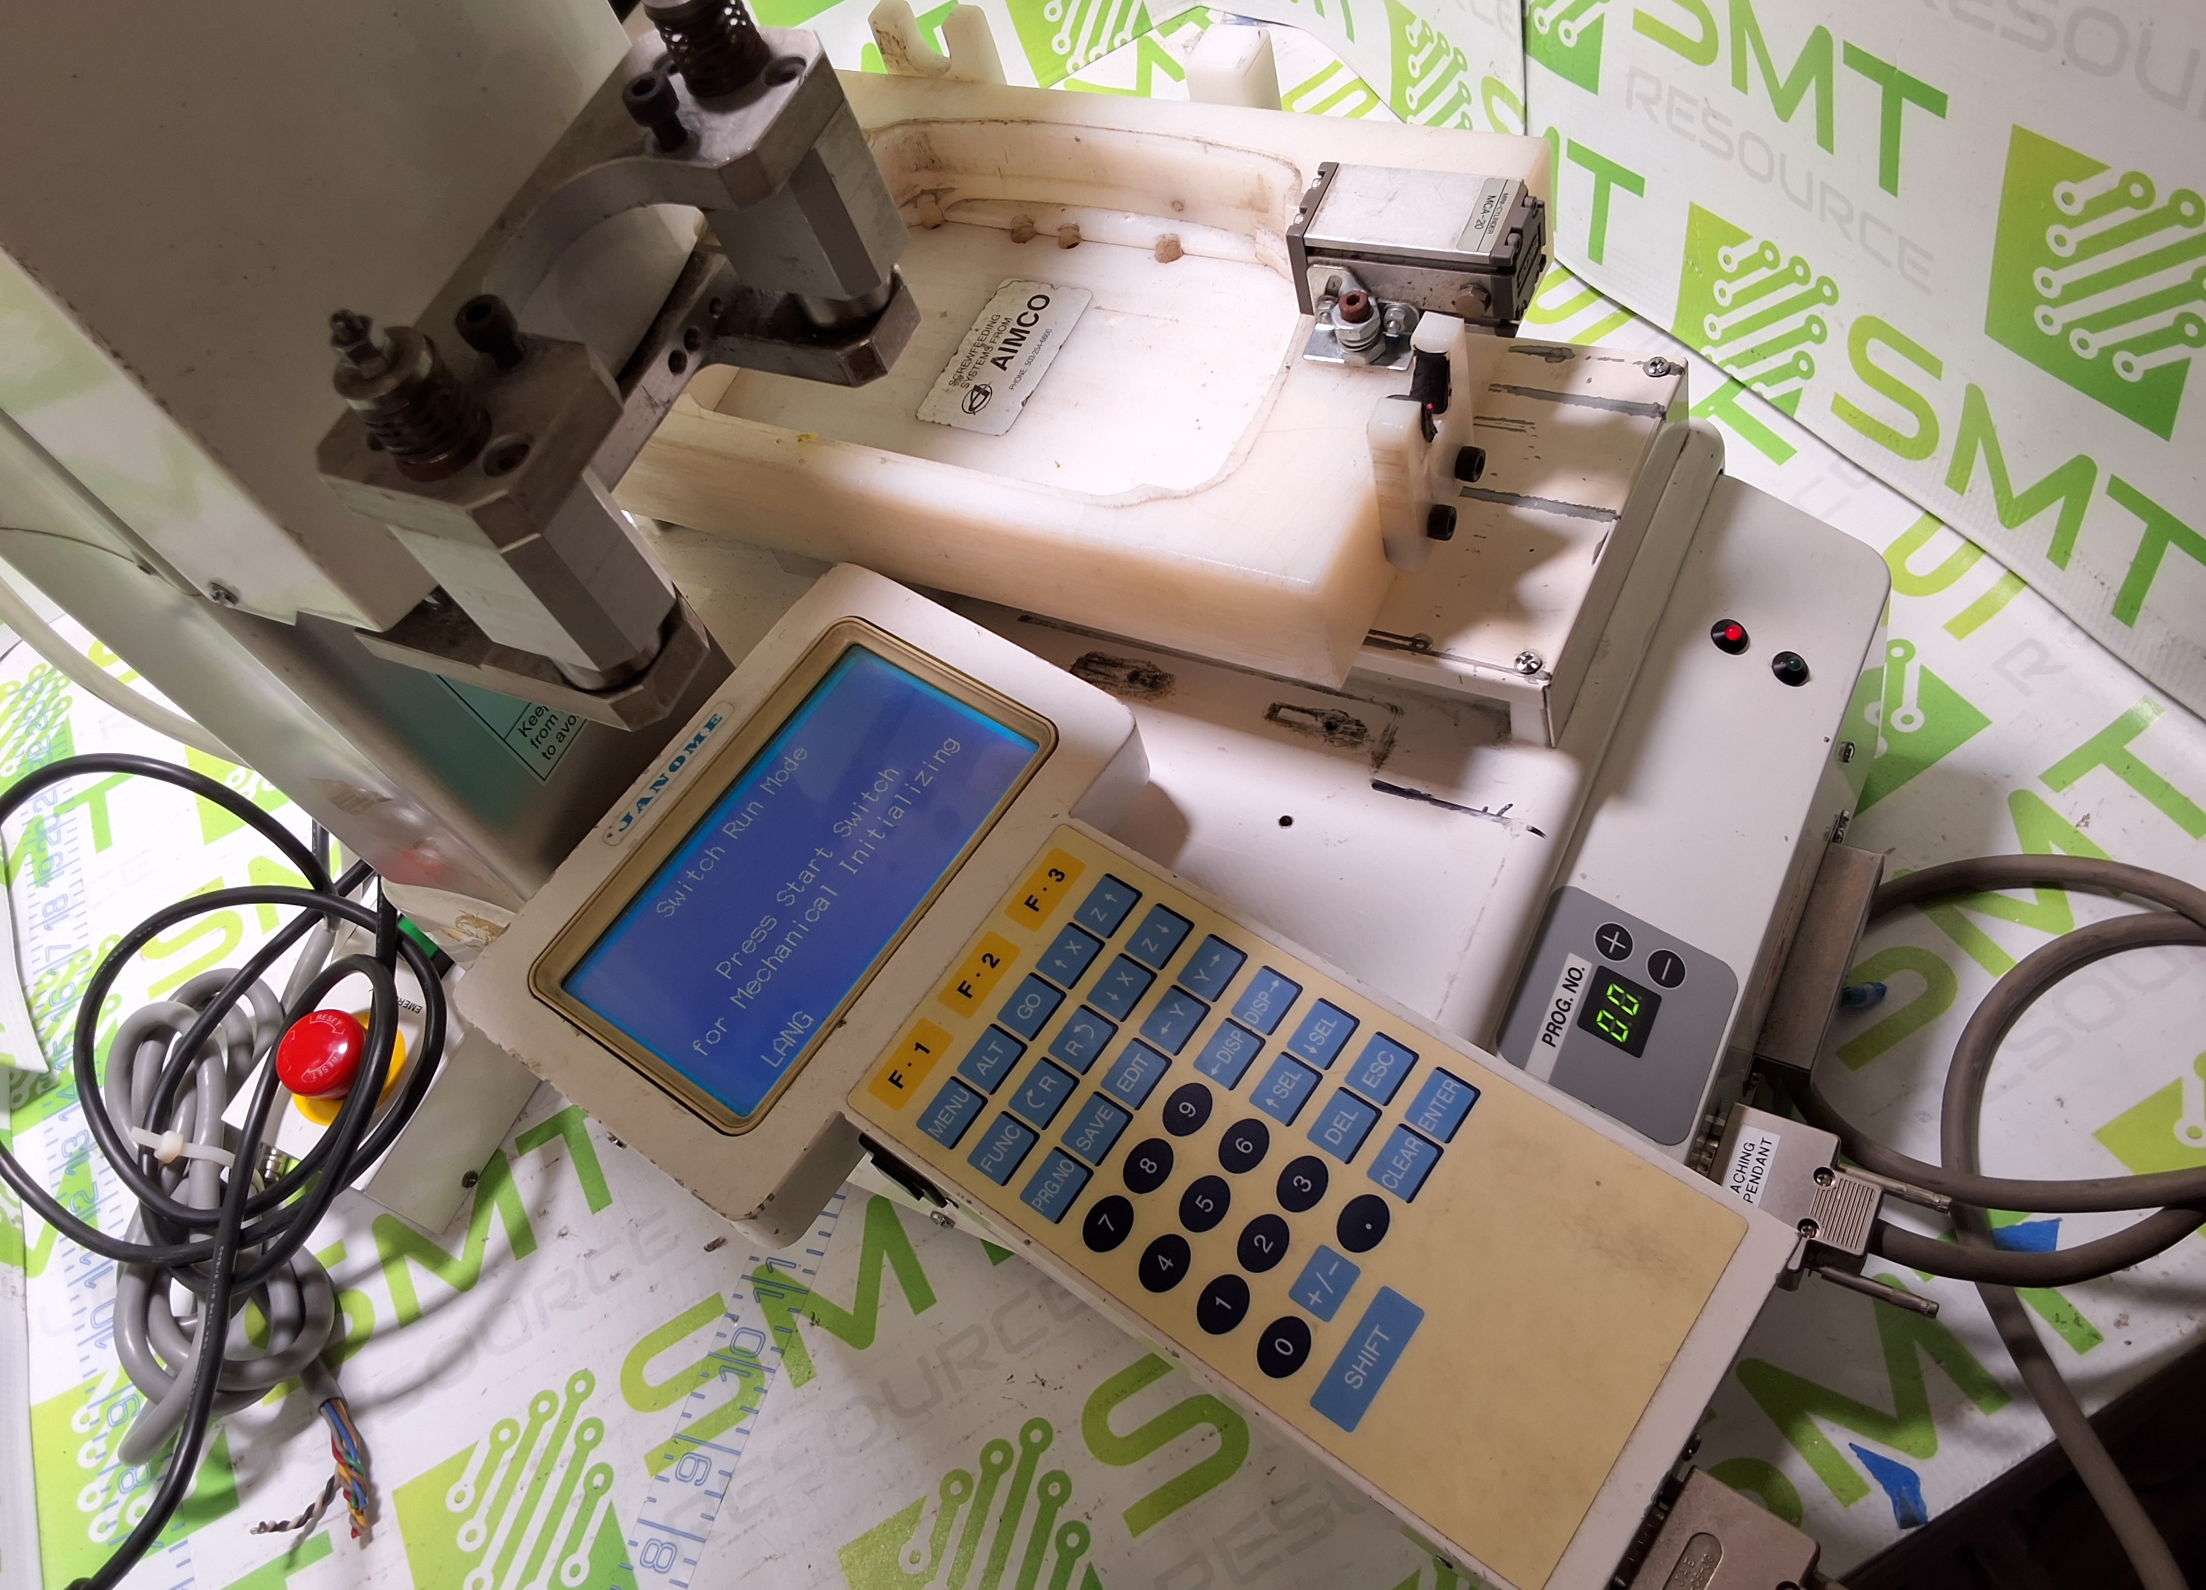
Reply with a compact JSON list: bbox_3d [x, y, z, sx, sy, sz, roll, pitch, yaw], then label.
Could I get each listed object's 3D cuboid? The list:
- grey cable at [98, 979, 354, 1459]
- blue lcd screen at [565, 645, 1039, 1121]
[{"bbox_3d":[-0.297,0.136,0.597,0.070,0.048,0.175,-26,52,-4],"label":"grey cable"},{"bbox_3d":[-0.074,0.017,0.443,0.063,0.007,0.114,29,71,25],"label":"blue lcd screen"}]

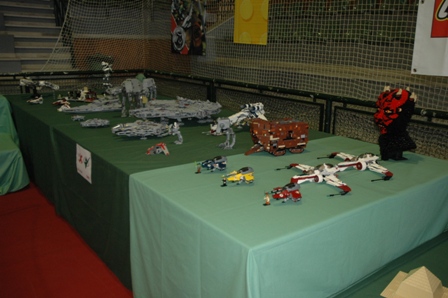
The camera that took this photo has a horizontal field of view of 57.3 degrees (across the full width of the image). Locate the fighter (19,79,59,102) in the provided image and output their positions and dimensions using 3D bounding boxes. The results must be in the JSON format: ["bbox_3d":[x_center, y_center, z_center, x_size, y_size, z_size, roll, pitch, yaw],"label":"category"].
[{"bbox_3d":[-2.341,-0.787,5.227,0.520,0.260,0.350,-6,16,-27],"label":"fighter"}]

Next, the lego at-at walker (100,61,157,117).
[{"bbox_3d":[-0.976,-0.500,3.993,0.375,0.360,0.160,2,14,3],"label":"lego at-at walker"}]

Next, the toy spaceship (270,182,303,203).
[{"bbox_3d":[0.289,0.199,1.917,0.150,0.068,0.120,-1,14,-7],"label":"toy spaceship"}]

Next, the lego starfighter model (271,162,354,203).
[{"bbox_3d":[0.487,0.143,2.082,0.330,0.104,0.430,-6,16,-25],"label":"lego starfighter model"}]

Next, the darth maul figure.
[{"bbox_3d":[1.082,-0.164,2.629,0.270,0.455,0.240,-2,14,-12],"label":"darth maul figure"}]

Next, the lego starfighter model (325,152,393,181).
[{"bbox_3d":[0.758,0.089,2.314,0.330,0.104,0.430,-5,15,-24],"label":"lego starfighter model"}]

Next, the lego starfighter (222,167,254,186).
[{"bbox_3d":[0.085,0.135,2.155,0.150,0.068,0.120,-1,14,-7],"label":"lego starfighter"}]

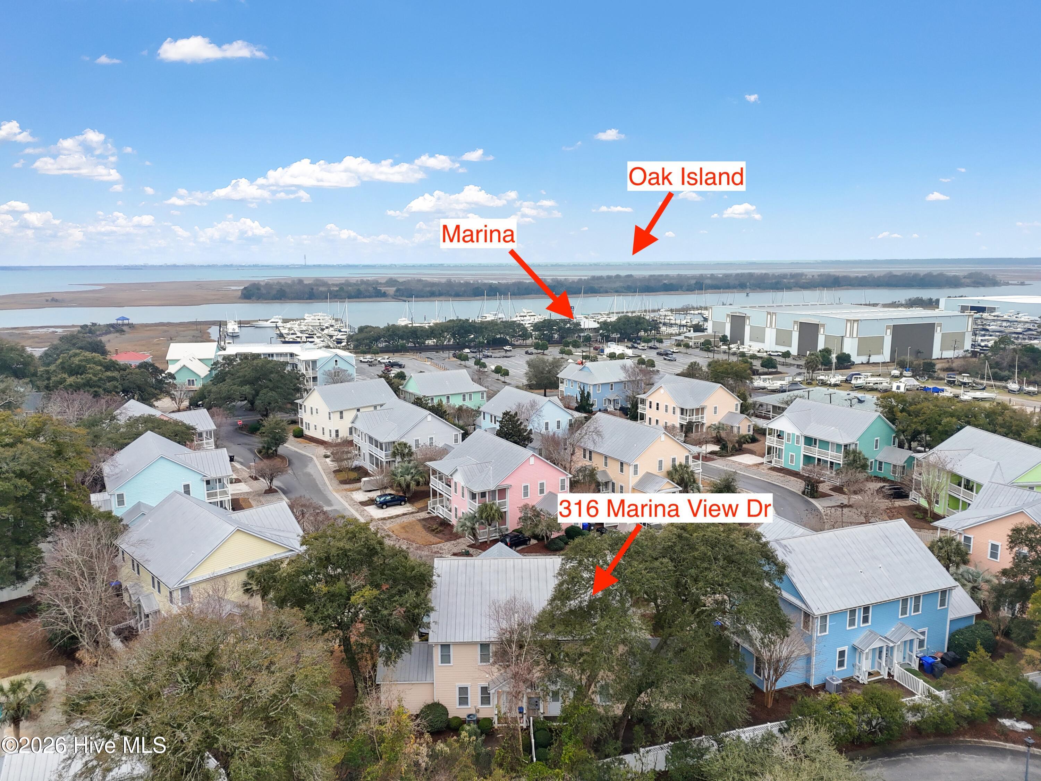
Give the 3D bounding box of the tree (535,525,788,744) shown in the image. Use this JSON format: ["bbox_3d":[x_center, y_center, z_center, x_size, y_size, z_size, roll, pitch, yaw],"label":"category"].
[{"bbox_3d":[9.826,16.510,50.129,17.300,14.600,14.500,0,10,0],"label":"tree"}]

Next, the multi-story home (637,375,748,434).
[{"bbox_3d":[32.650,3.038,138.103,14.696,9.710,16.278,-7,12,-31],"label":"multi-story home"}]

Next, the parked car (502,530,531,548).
[{"bbox_3d":[-0.449,17.174,83.310,4.400,1.660,1.800,-10,14,-43],"label":"parked car"}]

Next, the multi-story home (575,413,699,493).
[{"bbox_3d":[17.094,9.563,105.660,12.800,9.900,16.300,-6,12,-30],"label":"multi-story home"}]

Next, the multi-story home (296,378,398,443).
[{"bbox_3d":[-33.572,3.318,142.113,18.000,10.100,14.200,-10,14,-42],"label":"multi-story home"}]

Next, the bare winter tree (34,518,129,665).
[{"bbox_3d":[-36.072,16.533,59.006,7.500,12.000,7.500,0,10,0],"label":"bare winter tree"}]

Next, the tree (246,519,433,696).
[{"bbox_3d":[-13.124,16.638,53.306,12.500,13.800,12.000,0,10,0],"label":"tree"}]

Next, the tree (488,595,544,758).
[{"bbox_3d":[-0.241,18.849,47.518,3.700,11.300,3.700,0,10,0],"label":"tree"}]

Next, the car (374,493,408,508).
[{"bbox_3d":[-17.875,14.910,100.094,4.500,1.650,1.820,-6,11,-28],"label":"car"}]

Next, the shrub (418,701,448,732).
[{"bbox_3d":[-6.212,23.278,51.723,2.100,1.850,2.050,0,10,0],"label":"shrub"}]

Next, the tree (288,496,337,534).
[{"bbox_3d":[-25.163,15.390,87.071,5.600,5.300,5.300,-3,10,-17],"label":"tree"}]

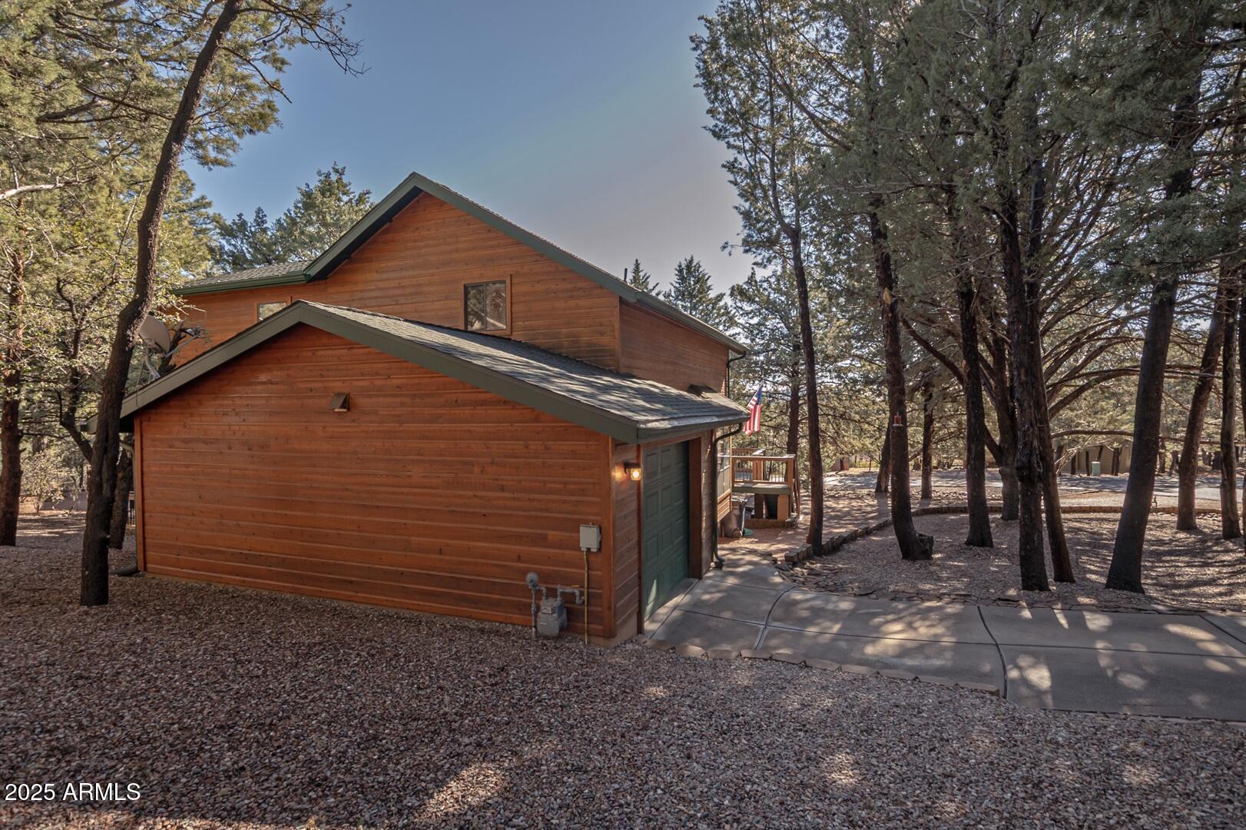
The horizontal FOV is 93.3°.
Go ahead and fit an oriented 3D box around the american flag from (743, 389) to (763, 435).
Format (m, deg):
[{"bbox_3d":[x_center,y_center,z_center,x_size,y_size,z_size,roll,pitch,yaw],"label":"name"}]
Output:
[{"bbox_3d":[4.066,-0.122,18.400,0.620,1.500,0.250,0,1,21],"label":"american flag"}]

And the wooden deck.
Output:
[{"bbox_3d":[4.796,2.391,20.007,2.400,2.279,2.900,0,1,21],"label":"wooden deck"}]

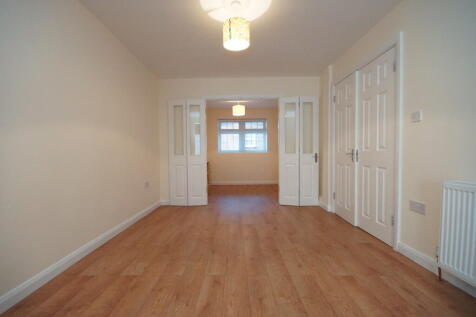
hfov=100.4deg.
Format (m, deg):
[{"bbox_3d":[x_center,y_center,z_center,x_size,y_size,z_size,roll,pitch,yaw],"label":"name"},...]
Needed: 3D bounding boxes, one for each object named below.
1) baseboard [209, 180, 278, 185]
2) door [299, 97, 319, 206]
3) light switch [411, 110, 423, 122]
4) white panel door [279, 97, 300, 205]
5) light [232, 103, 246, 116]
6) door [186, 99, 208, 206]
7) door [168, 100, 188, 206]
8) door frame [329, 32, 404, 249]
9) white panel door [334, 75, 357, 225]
[{"bbox_3d":[0.151,0.746,5.988,2.161,0.116,0.020,0,2,1],"label":"baseboard"},{"bbox_3d":[1.278,-0.116,3.573,0.371,1.965,0.040,0,2,-6],"label":"door"},{"bbox_3d":[1.583,-0.375,1.756,0.028,0.088,0.086,0,2,-2],"label":"light switch"},{"bbox_3d":[0.926,-0.117,3.578,0.349,1.958,0.040,0,2,8],"label":"white panel door"},{"bbox_3d":[0.036,-1.174,4.767,0.303,0.327,0.303,0,2,0],"label":"light"},{"bbox_3d":[-0.724,-0.099,3.579,0.343,1.916,0.040,0,2,-8],"label":"door"},{"bbox_3d":[-1.063,-0.085,3.574,0.351,1.896,0.040,0,2,7],"label":"door"},{"bbox_3d":[1.578,-0.165,2.583,0.101,2.116,1.321,0,2,-2],"label":"door frame"},{"bbox_3d":[1.559,-0.129,2.835,0.040,2.021,0.516,0,2,-2],"label":"white panel door"}]

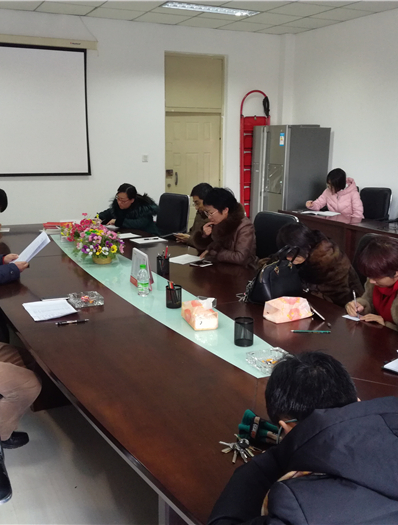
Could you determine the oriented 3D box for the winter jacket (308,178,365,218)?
[{"bbox_3d":[1.738,-0.667,6.656,0.570,0.730,0.500,12,18,42],"label":"winter jacket"}]

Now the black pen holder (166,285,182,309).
[{"bbox_3d":[-0.129,0.180,2.837,0.080,0.104,0.080,0,13,0],"label":"black pen holder"}]

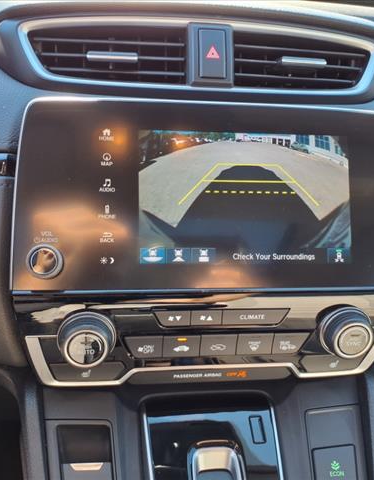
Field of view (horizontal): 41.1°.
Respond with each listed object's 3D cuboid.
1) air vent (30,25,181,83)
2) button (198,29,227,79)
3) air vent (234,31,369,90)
[{"bbox_3d":[-0.059,-0.140,0.380,0.116,0.042,0.030,0,6,-5],"label":"air vent"},{"bbox_3d":[0.020,-0.142,0.383,0.022,0.035,0.012,0,6,-8],"label":"button"},{"bbox_3d":[0.098,-0.153,0.425,0.111,0.047,0.027,2,-5,-9],"label":"air vent"}]

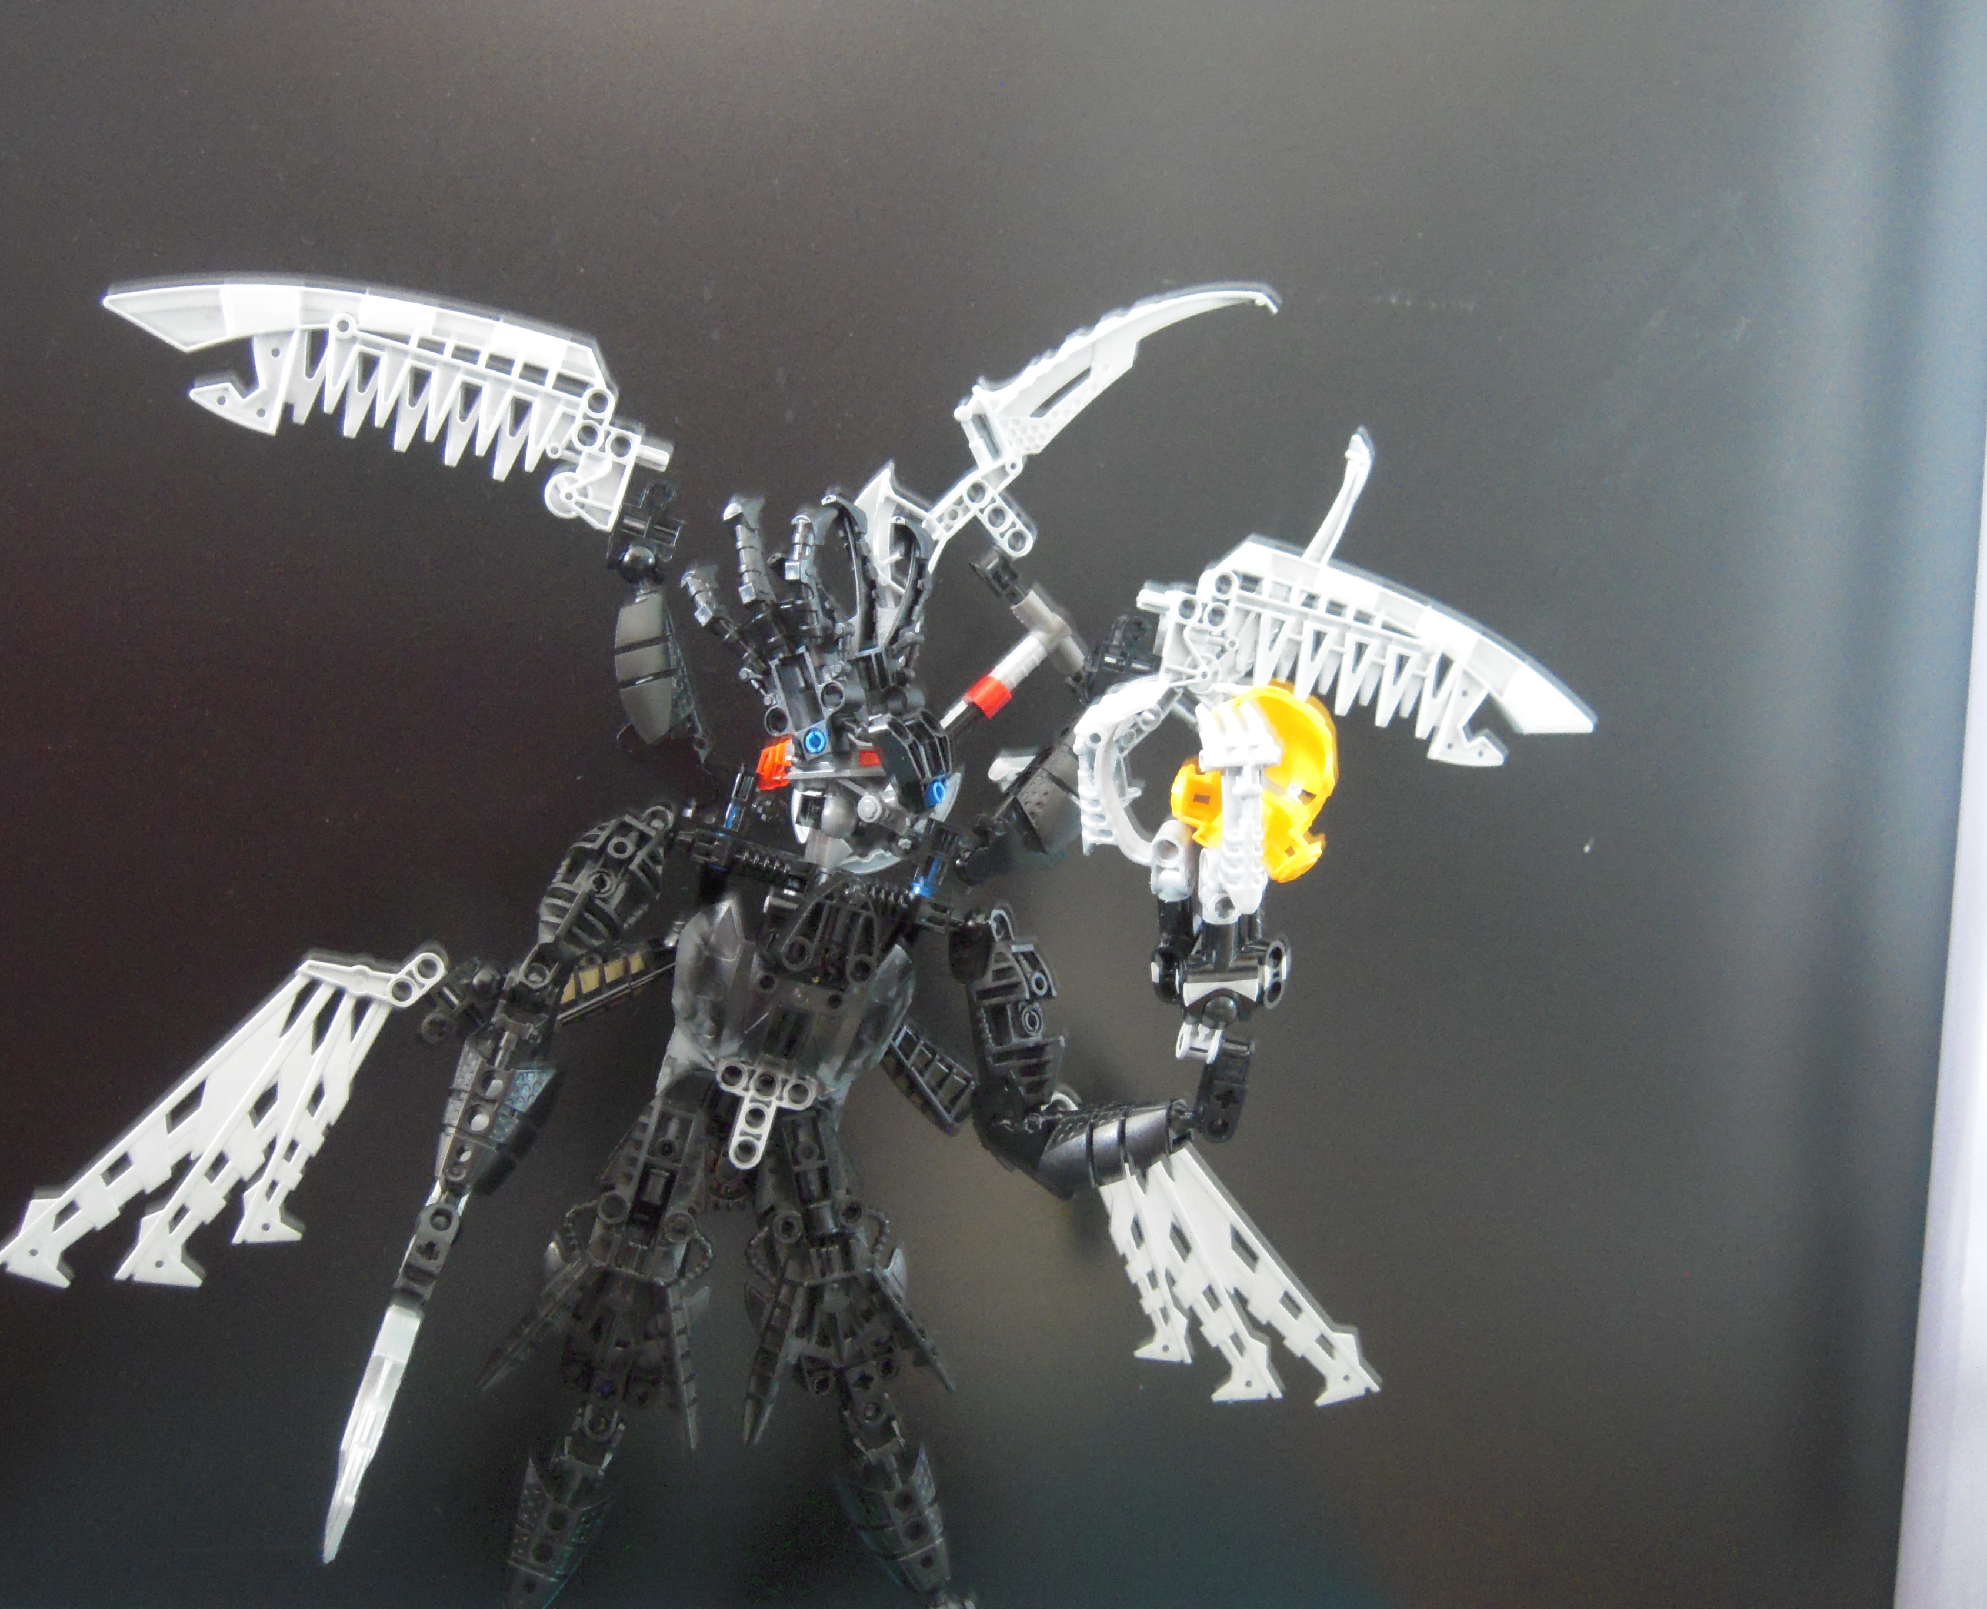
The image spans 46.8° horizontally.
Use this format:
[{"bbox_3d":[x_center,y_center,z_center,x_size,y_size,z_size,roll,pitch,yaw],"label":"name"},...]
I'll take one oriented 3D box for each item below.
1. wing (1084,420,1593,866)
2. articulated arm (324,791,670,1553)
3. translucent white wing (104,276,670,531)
[{"bbox_3d":[0.087,-0.040,0.591,0.143,0.038,0.111,3,95,-18],"label":"wing"},{"bbox_3d":[-0.126,0.083,0.539,0.036,0.036,0.190,23,91,-10],"label":"articulated arm"},{"bbox_3d":[-0.138,-0.098,0.532,0.130,0.017,0.040,15,90,-7],"label":"translucent white wing"}]

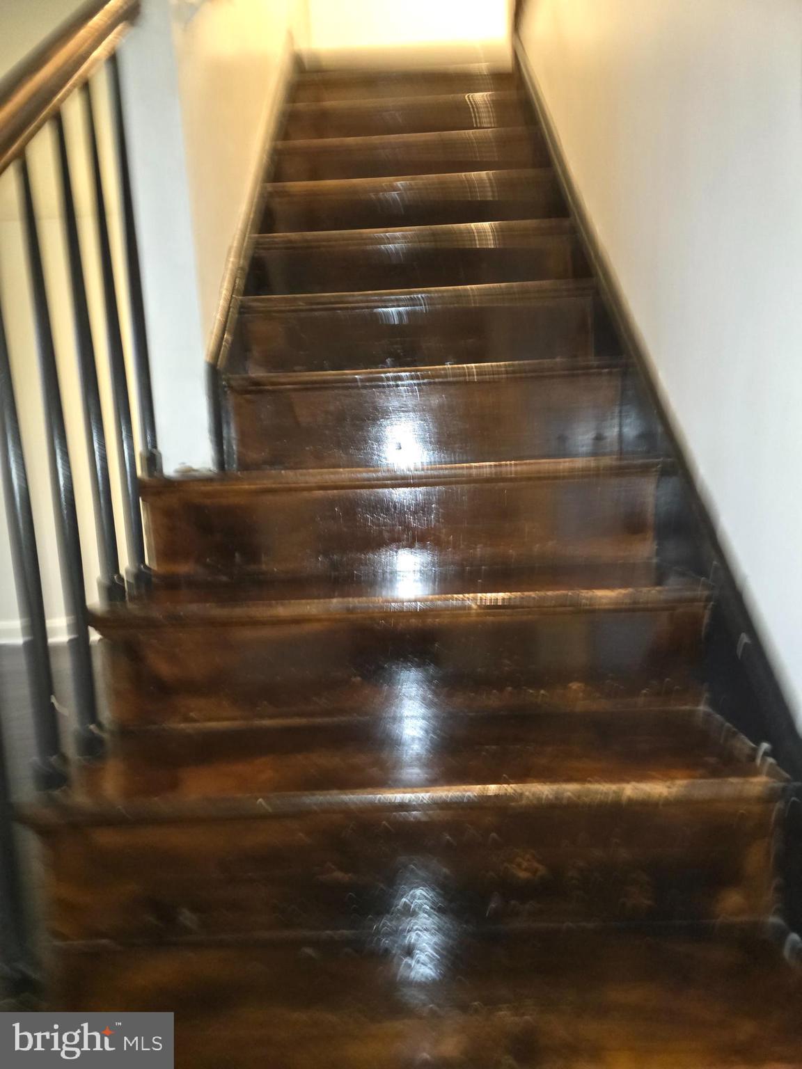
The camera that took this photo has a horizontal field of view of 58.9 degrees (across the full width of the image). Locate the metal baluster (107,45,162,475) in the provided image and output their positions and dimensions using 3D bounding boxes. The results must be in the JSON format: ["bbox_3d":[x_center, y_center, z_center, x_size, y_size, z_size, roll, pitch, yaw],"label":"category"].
[{"bbox_3d":[-0.501,-0.489,1.324,0.036,0.754,0.036,-2,8,1],"label":"metal baluster"}]

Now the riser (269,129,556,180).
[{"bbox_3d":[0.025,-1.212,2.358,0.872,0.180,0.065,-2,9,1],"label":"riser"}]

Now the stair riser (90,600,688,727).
[{"bbox_3d":[0.009,0.214,1.166,0.963,0.173,0.035,-2,8,1],"label":"stair riser"}]

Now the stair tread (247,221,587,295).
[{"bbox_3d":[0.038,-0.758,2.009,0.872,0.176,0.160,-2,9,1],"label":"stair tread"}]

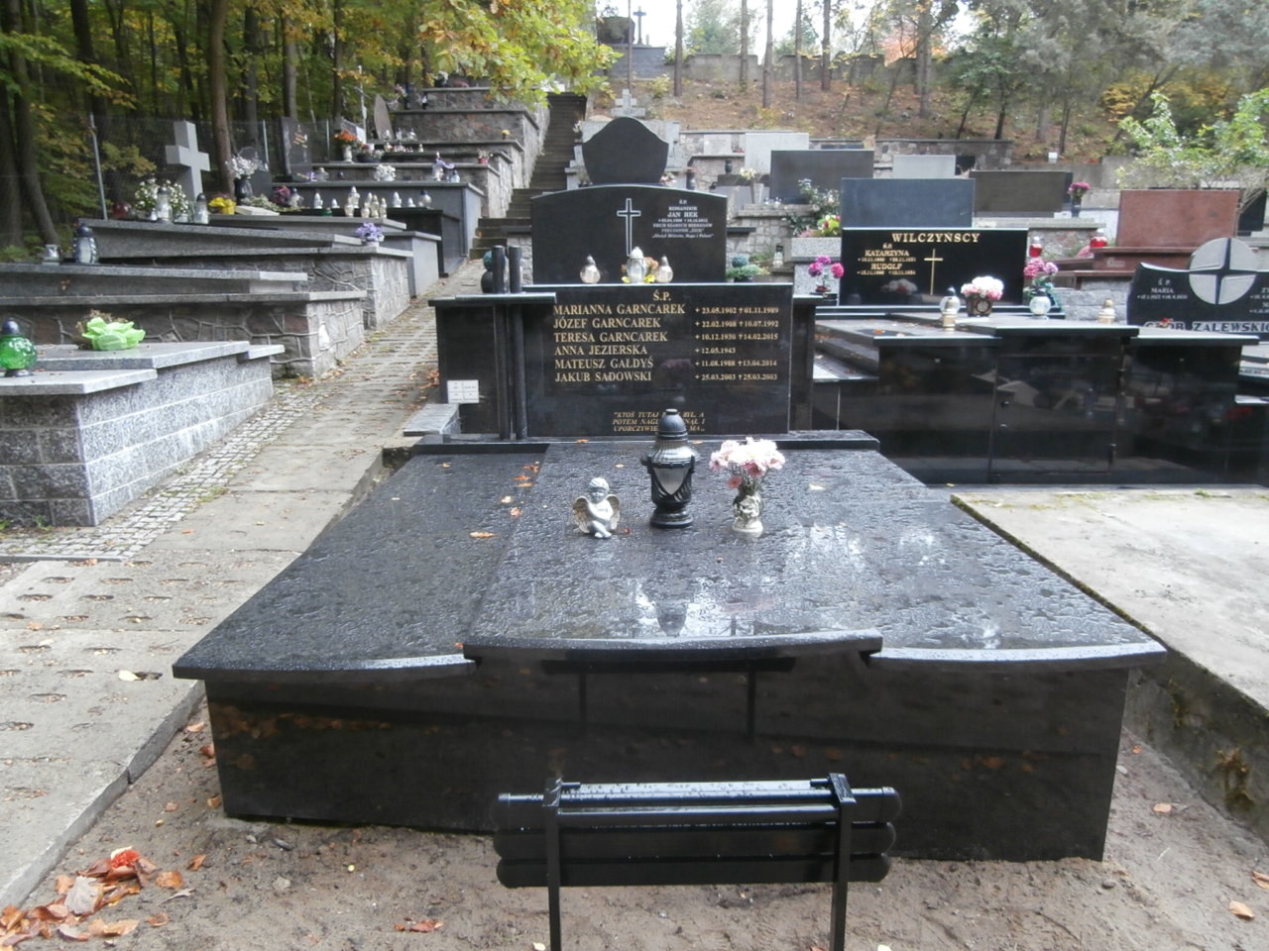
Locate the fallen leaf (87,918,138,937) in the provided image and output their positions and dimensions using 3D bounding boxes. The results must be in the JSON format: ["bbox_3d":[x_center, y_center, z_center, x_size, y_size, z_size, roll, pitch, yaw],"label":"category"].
[{"bbox_3d":[-1.126,0.977,1.899,0.112,0.025,0.060,-1,13,-1],"label":"fallen leaf"}]

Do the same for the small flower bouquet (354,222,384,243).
[{"bbox_3d":[-2.755,-2.514,9.106,0.290,0.220,0.280,-1,13,-1],"label":"small flower bouquet"}]

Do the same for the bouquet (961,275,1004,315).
[{"bbox_3d":[2.341,-1.212,5.927,0.296,0.262,0.240,-1,13,-1],"label":"bouquet"}]

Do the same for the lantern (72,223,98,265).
[{"bbox_3d":[-4.413,-1.858,7.062,0.185,0.345,0.185,-1,13,-1],"label":"lantern"}]

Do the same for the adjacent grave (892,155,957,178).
[{"bbox_3d":[4.086,-4.338,12.439,0.900,0.420,0.120,-1,13,-1],"label":"adjacent grave"}]

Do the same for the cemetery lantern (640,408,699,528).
[{"bbox_3d":[0.137,-0.037,3.232,0.200,0.414,0.180,-1,13,-1],"label":"cemetery lantern"}]

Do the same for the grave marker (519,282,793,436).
[{"bbox_3d":[0.115,-0.611,4.661,1.433,0.793,0.090,-1,13,-1],"label":"grave marker"}]

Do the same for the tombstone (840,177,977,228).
[{"bbox_3d":[2.339,-2.288,7.534,1.120,0.530,0.100,-1,13,-1],"label":"tombstone"}]

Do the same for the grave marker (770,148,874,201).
[{"bbox_3d":[2.091,-3.367,9.845,1.150,0.560,0.100,-1,13,-1],"label":"grave marker"}]

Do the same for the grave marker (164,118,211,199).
[{"bbox_3d":[-5.215,-3.668,10.319,0.180,1.020,0.540,2,13,12],"label":"grave marker"}]

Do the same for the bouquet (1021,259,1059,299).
[{"bbox_3d":[2.823,-1.350,6.102,0.250,0.309,0.220,-1,13,-1],"label":"bouquet"}]

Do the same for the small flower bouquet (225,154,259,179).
[{"bbox_3d":[-4.829,-3.806,10.810,0.400,0.320,0.380,-6,14,-21],"label":"small flower bouquet"}]

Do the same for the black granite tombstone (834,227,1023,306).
[{"bbox_3d":[1.929,-1.347,5.701,1.210,0.490,0.090,-1,13,-3],"label":"black granite tombstone"}]

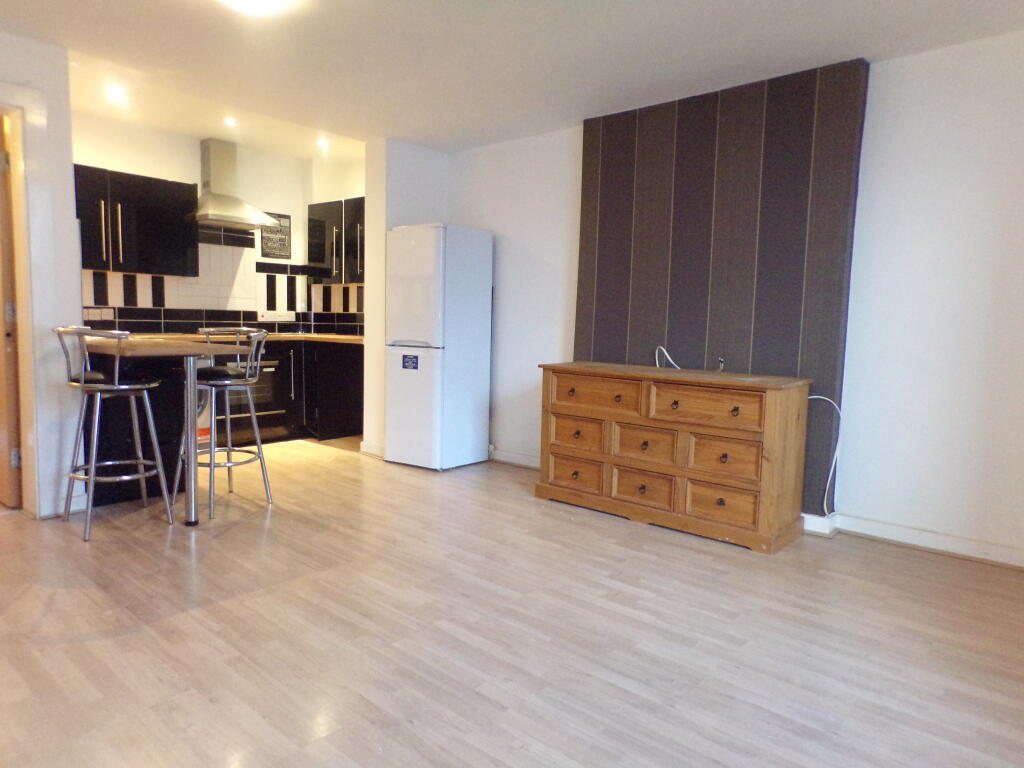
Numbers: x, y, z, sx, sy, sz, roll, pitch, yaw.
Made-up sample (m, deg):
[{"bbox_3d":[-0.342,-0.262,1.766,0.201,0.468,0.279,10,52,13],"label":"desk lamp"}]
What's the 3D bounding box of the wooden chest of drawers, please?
[{"bbox_3d":[0.851,0.341,4.008,1.494,0.812,0.430,6,7,42],"label":"wooden chest of drawers"}]

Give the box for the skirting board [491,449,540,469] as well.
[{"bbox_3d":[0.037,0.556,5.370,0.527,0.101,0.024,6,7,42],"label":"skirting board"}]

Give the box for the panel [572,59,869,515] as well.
[{"bbox_3d":[1.115,-0.517,4.204,1.693,2.285,0.156,6,7,42],"label":"panel"}]

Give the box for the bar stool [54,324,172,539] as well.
[{"bbox_3d":[-1.996,0.218,3.563,0.478,0.980,0.484,6,7,42],"label":"bar stool"}]

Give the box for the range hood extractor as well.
[{"bbox_3d":[-2.293,-1.634,5.782,0.521,0.699,0.602,6,7,42],"label":"range hood extractor"}]

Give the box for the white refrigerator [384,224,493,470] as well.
[{"bbox_3d":[-0.535,-0.274,5.376,0.564,1.720,0.570,6,6,38],"label":"white refrigerator"}]

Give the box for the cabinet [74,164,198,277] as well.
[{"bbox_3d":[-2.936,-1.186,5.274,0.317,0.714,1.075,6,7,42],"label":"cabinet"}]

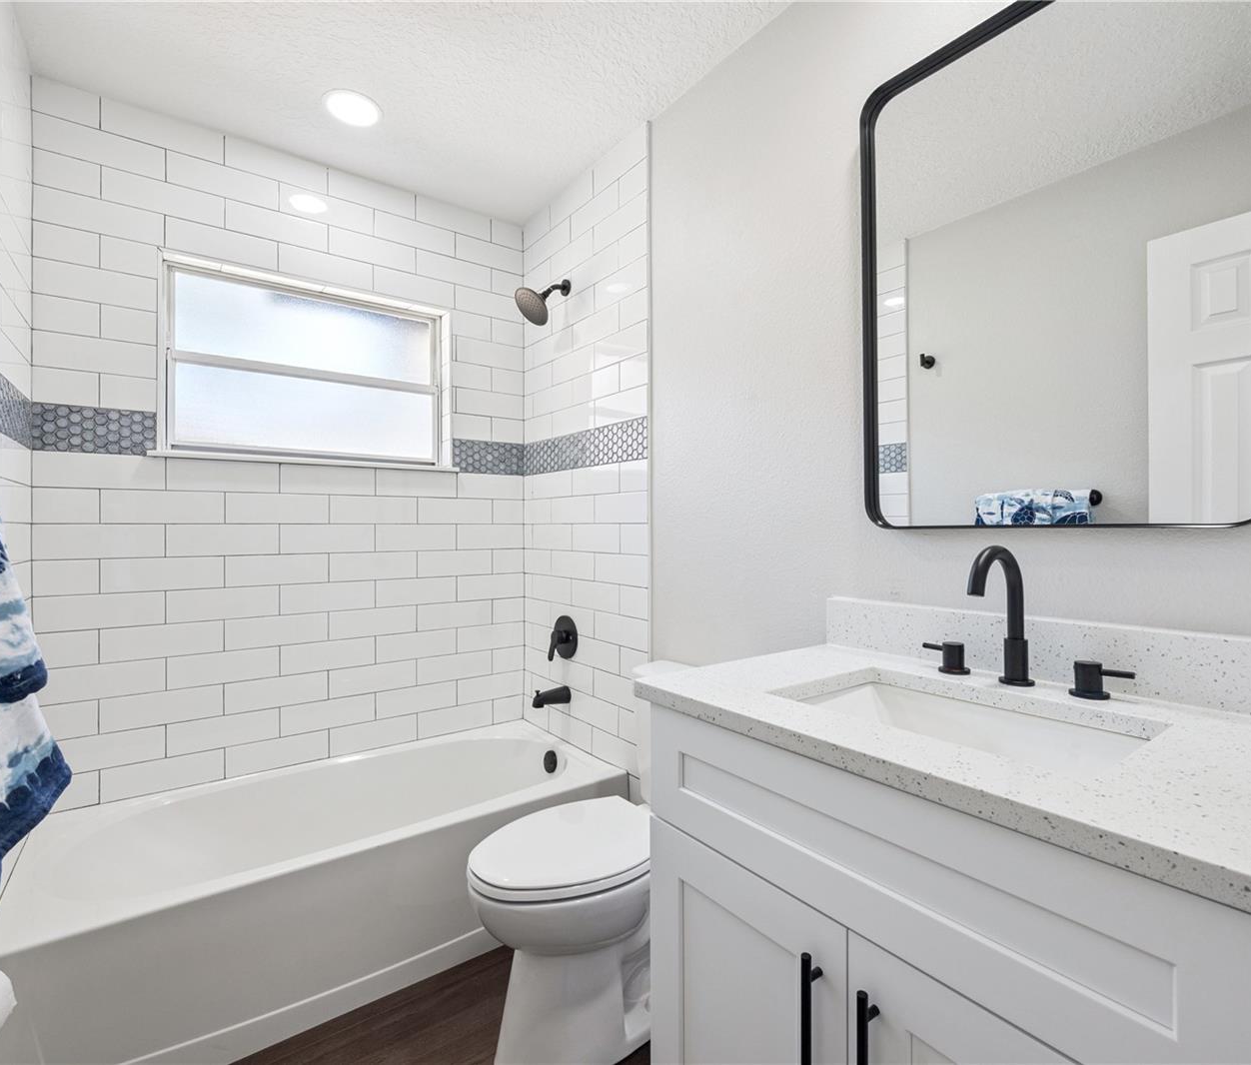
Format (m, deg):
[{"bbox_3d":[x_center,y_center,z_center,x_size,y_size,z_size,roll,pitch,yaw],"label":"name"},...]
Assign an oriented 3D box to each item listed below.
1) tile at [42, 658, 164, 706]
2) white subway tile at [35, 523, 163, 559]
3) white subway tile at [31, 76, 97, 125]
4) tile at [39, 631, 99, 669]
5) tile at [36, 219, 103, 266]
[{"bbox_3d":[-1.520,0.429,1.806,0.294,0.099,0.009,0,0,-36],"label":"tile"},{"bbox_3d":[-1.525,0.022,1.810,0.296,0.100,0.010,0,0,-36],"label":"white subway tile"},{"bbox_3d":[-1.586,-1.217,1.765,0.142,0.095,0.010,0,0,-36],"label":"white subway tile"},{"bbox_3d":[-1.579,0.327,1.757,0.142,0.100,0.010,0,0,-37],"label":"tile"},{"bbox_3d":[-1.587,-0.817,1.768,0.142,0.099,0.009,0,0,-36],"label":"tile"}]

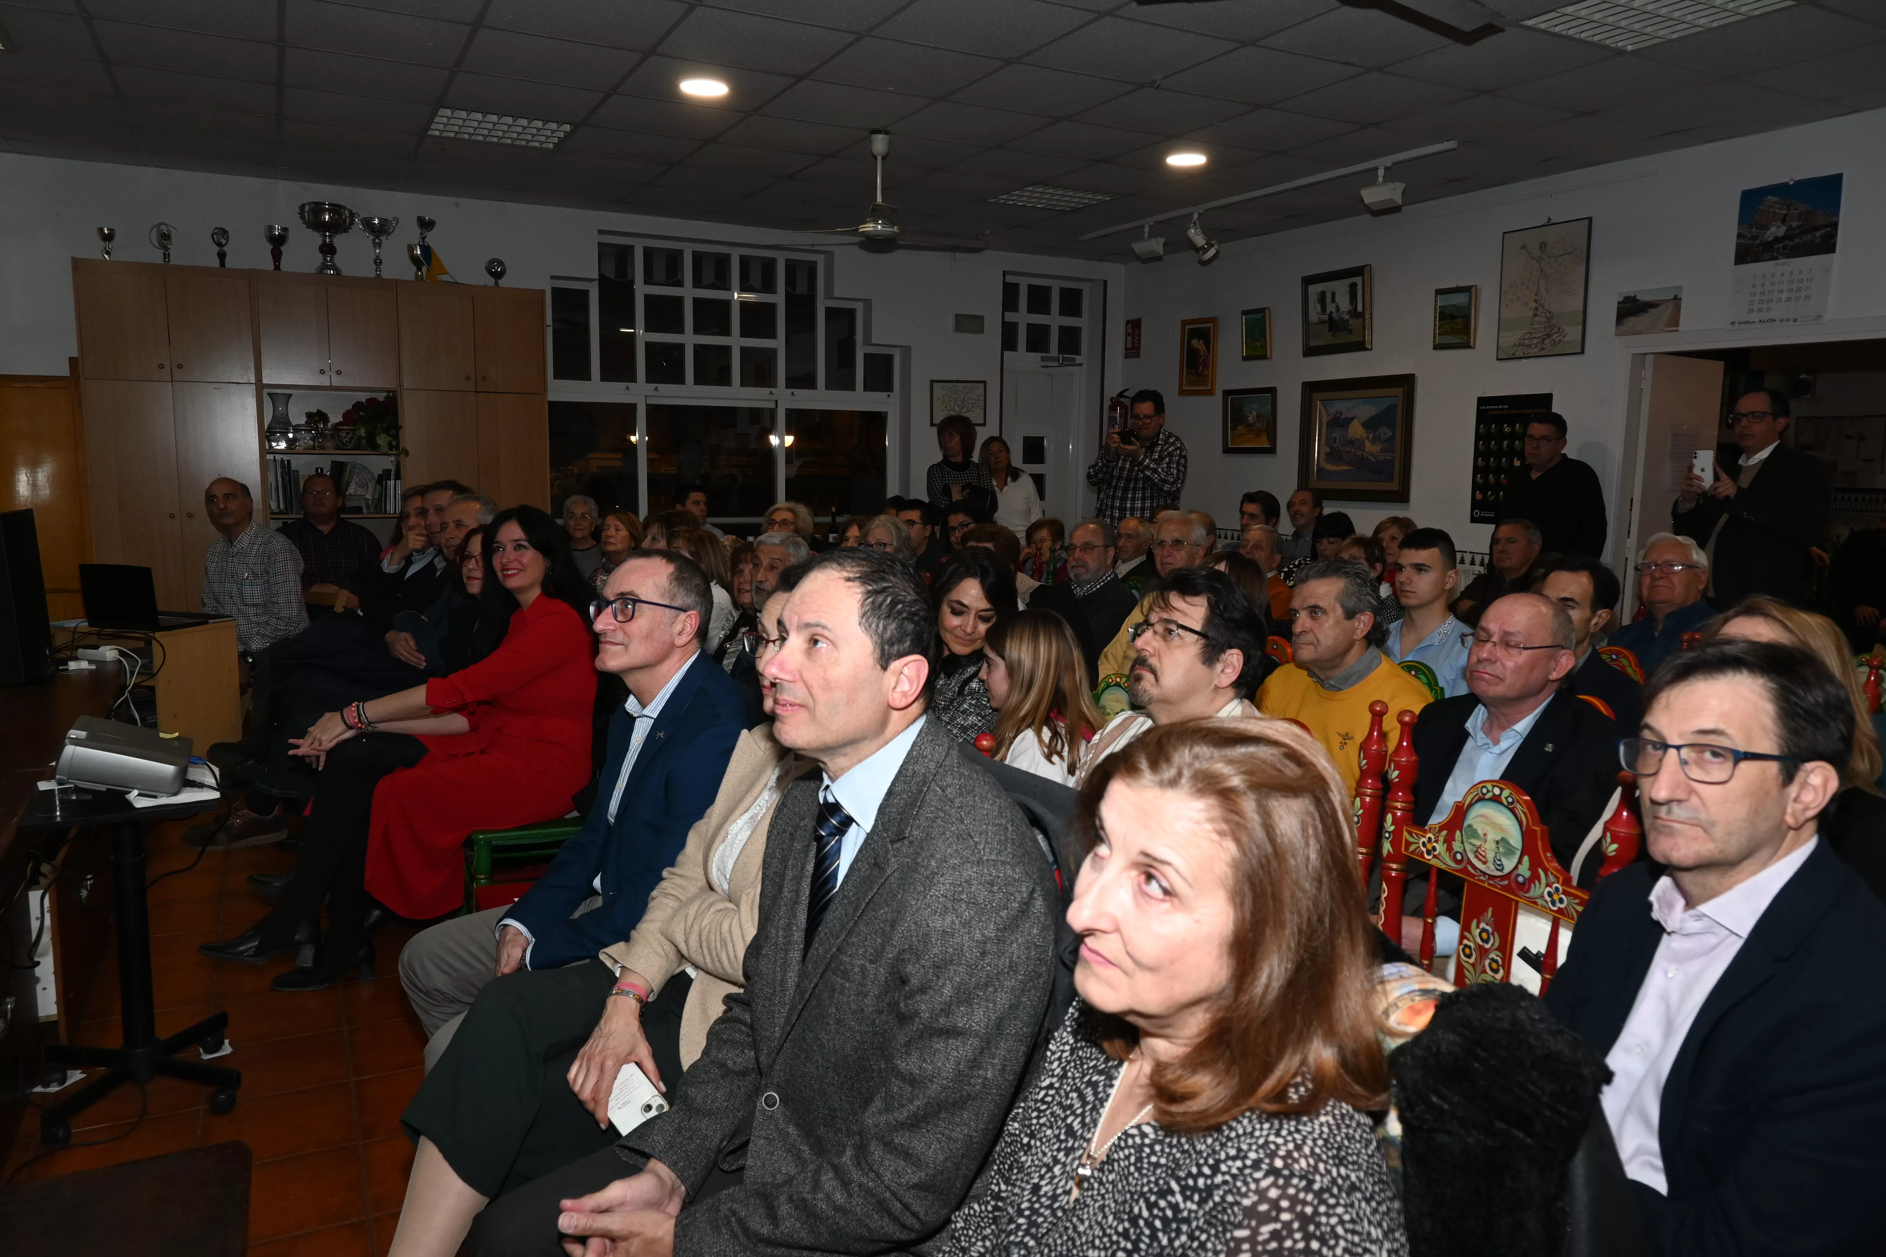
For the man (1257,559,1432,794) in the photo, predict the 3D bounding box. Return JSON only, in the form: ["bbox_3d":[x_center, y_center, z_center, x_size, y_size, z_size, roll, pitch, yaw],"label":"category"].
[{"bbox_3d":[0.778,0.456,2.966,0.800,1.230,0.560,-3,9,-28],"label":"man"}]

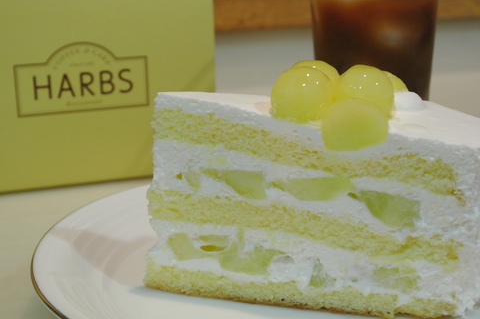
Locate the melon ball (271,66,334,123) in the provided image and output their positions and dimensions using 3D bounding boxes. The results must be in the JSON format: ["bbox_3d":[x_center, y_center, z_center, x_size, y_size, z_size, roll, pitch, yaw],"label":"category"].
[{"bbox_3d":[0.025,-0.026,0.361,0.025,0.023,0.025,-1,14,0],"label":"melon ball"}]

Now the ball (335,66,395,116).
[{"bbox_3d":[0.051,-0.027,0.371,0.025,0.023,0.025,-1,14,0],"label":"ball"}]

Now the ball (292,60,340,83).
[{"bbox_3d":[0.031,-0.030,0.382,0.025,0.023,0.025,-1,14,0],"label":"ball"}]

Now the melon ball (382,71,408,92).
[{"bbox_3d":[0.061,-0.026,0.391,0.025,0.023,0.025,-1,14,0],"label":"melon ball"}]

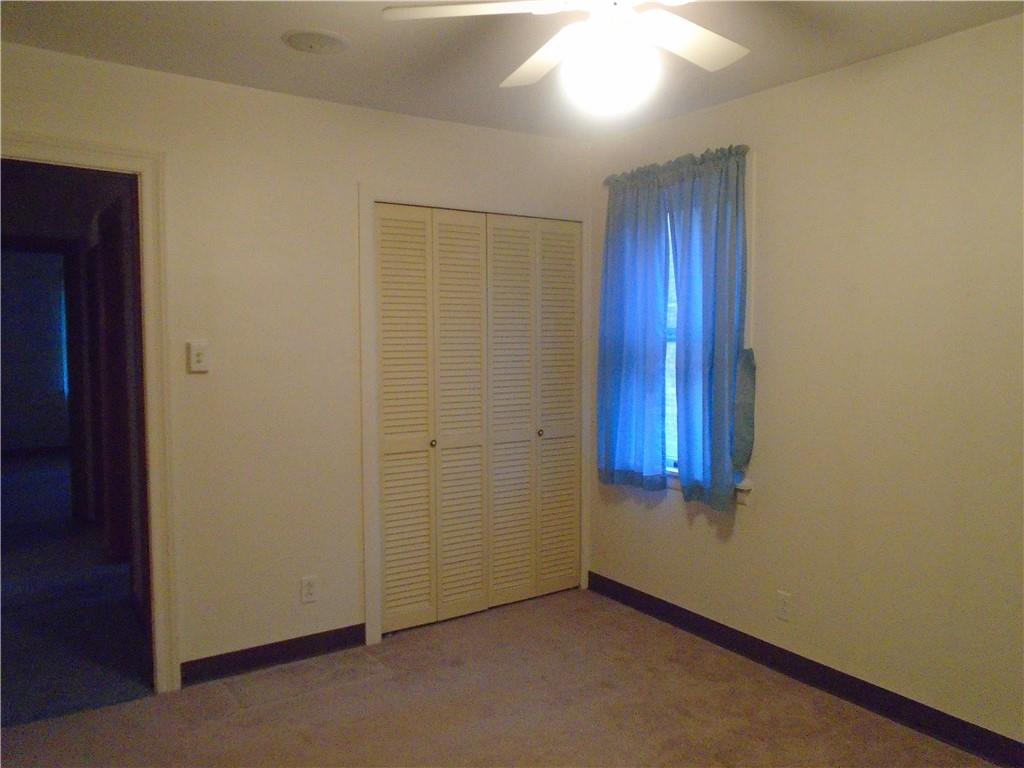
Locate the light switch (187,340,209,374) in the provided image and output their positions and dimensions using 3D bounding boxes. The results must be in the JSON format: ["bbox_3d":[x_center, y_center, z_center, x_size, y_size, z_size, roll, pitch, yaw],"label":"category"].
[{"bbox_3d":[-1.246,-0.106,3.063,0.072,0.118,0.015,-3,5,-34],"label":"light switch"}]

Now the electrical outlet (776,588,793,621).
[{"bbox_3d":[1.145,0.938,3.235,0.010,0.117,0.072,-3,5,-34],"label":"electrical outlet"}]

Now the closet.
[{"bbox_3d":[-0.123,0.160,3.876,1.195,2.000,0.035,-3,5,-34],"label":"closet"}]

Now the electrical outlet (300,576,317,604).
[{"bbox_3d":[-0.889,0.904,3.387,0.072,0.117,0.010,-3,5,-34],"label":"electrical outlet"}]

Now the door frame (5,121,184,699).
[{"bbox_3d":[-1.756,0.190,2.794,0.960,2.132,0.130,-3,5,-34],"label":"door frame"}]

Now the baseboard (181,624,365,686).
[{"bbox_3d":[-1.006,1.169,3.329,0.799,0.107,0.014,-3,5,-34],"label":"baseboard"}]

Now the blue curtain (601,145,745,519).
[{"bbox_3d":[0.727,-0.253,3.660,0.100,1.550,0.925,-3,5,-34],"label":"blue curtain"}]

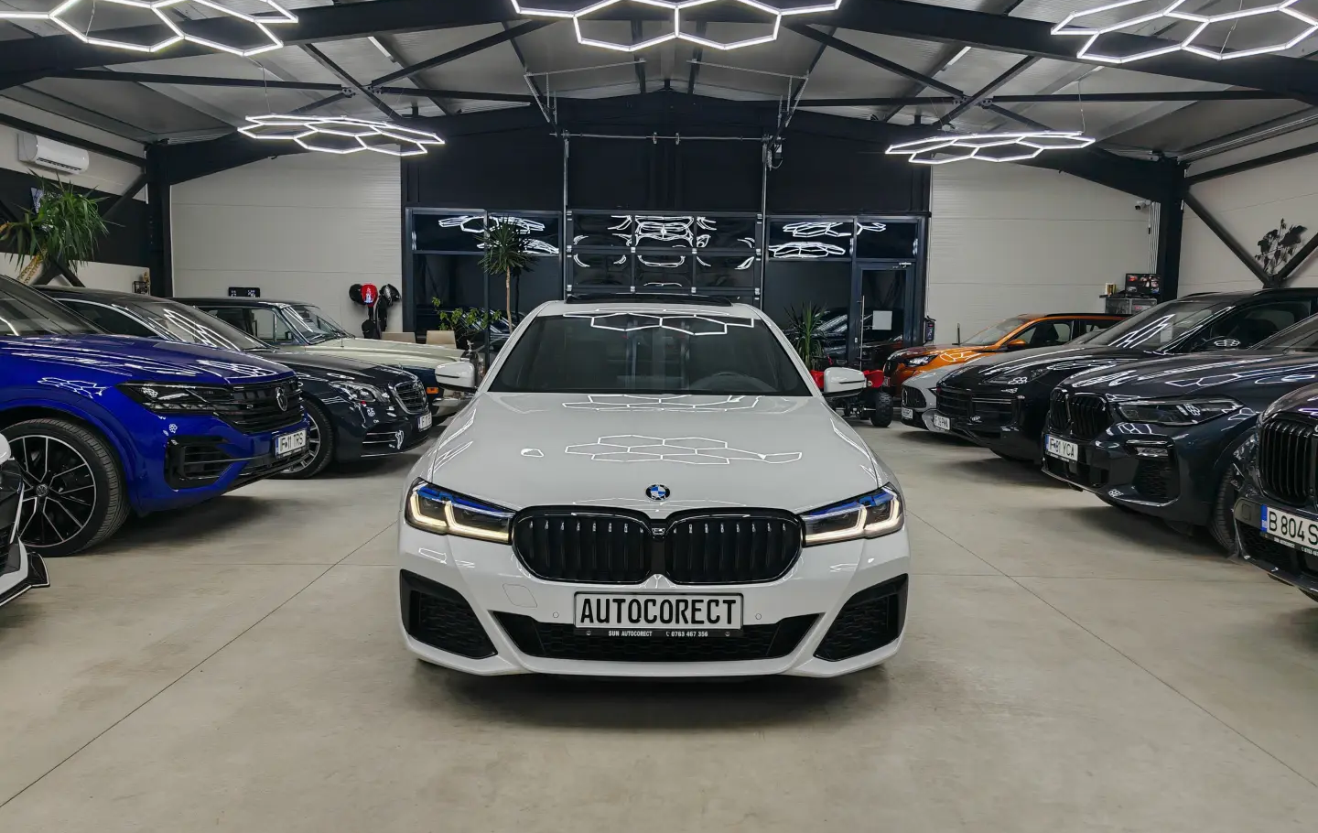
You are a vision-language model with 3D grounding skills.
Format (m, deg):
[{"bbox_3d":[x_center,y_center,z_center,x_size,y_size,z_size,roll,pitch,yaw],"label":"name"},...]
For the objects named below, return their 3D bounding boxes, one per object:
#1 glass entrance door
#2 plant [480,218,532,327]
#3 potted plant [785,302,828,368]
[{"bbox_3d":[3.387,-1.164,15.126,0.980,2.340,0.100,1,5,0],"label":"glass entrance door"},{"bbox_3d":[-2.226,-1.413,14.520,0.800,2.750,0.800,1,5,0],"label":"plant"},{"bbox_3d":[2.165,-0.799,14.502,0.650,1.680,0.650,1,5,0],"label":"potted plant"}]

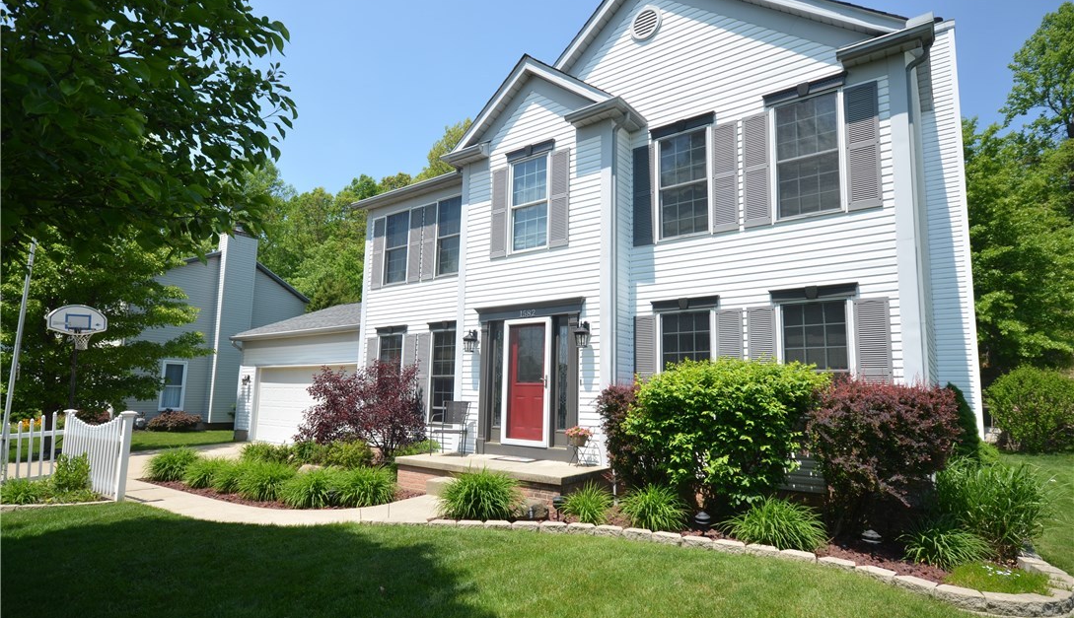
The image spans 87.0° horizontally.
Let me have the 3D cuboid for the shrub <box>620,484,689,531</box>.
[{"bbox_3d":[1.282,2.168,6.223,0.680,0.450,0.640,1,-8,0],"label":"shrub"}]

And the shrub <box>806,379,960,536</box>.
[{"bbox_3d":[3.484,1.581,5.847,1.380,1.590,1.250,-5,-10,39],"label":"shrub"}]

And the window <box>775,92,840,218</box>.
[{"bbox_3d":[3.496,-1.977,7.351,0.840,1.604,0.100,-5,-10,39],"label":"window"}]

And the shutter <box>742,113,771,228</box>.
[{"bbox_3d":[3.055,-1.932,7.857,0.372,1.605,0.040,-5,-10,38],"label":"shutter"}]

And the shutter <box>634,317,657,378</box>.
[{"bbox_3d":[1.659,1.007,8.580,0.383,1.820,0.050,-6,-11,38],"label":"shutter"}]

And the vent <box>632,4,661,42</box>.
[{"bbox_3d":[1.756,-4.645,9.156,0.562,0.600,0.070,-5,-10,39],"label":"vent"}]

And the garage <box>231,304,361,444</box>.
[{"bbox_3d":[-4.679,1.882,18.227,7.100,4.750,7.000,-6,-11,38],"label":"garage"}]

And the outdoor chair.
[{"bbox_3d":[-1.443,2.008,9.516,0.560,0.920,0.580,0,-8,7],"label":"outdoor chair"}]

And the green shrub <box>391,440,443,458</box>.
[{"bbox_3d":[-2.254,2.704,10.449,0.950,0.600,0.800,-5,-10,38],"label":"green shrub"}]

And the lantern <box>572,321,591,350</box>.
[{"bbox_3d":[0.696,0.392,8.542,0.220,0.410,0.260,-6,-11,38],"label":"lantern"}]

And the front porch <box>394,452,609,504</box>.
[{"bbox_3d":[-0.575,2.548,8.488,3.050,0.450,1.290,-5,-10,39],"label":"front porch"}]

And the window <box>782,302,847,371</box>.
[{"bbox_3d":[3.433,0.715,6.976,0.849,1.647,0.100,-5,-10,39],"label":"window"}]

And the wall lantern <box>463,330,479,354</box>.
[{"bbox_3d":[-1.182,0.577,9.994,0.220,0.410,0.260,-6,-11,38],"label":"wall lantern"}]

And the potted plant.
[{"bbox_3d":[0.594,1.831,8.136,0.380,0.310,0.370,1,-8,0],"label":"potted plant"}]

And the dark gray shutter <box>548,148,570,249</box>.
[{"bbox_3d":[0.365,-1.790,9.148,0.375,1.660,0.040,-5,-10,38],"label":"dark gray shutter"}]

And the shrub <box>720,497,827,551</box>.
[{"bbox_3d":[2.355,2.121,5.740,1.000,0.440,0.900,-5,-10,39],"label":"shrub"}]

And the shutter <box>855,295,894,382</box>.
[{"bbox_3d":[4.038,0.772,6.741,0.359,1.820,0.050,-6,-11,38],"label":"shutter"}]

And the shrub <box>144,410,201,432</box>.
[{"bbox_3d":[-13.833,4.266,21.500,1.300,0.800,1.850,-5,-10,38],"label":"shrub"}]

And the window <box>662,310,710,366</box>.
[{"bbox_3d":[2.145,0.894,8.196,0.800,1.740,0.090,-5,-10,38],"label":"window"}]

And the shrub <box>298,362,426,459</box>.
[{"bbox_3d":[-3.453,2.009,11.188,2.300,1.950,2.000,-6,-11,38],"label":"shrub"}]

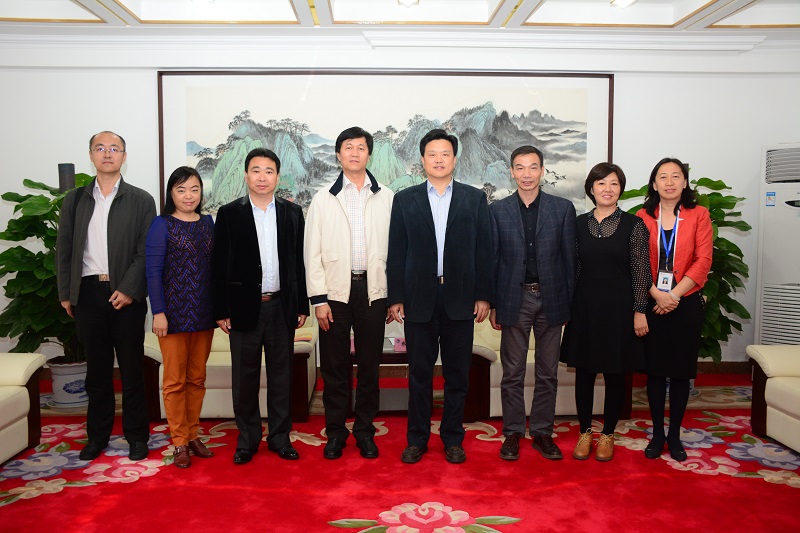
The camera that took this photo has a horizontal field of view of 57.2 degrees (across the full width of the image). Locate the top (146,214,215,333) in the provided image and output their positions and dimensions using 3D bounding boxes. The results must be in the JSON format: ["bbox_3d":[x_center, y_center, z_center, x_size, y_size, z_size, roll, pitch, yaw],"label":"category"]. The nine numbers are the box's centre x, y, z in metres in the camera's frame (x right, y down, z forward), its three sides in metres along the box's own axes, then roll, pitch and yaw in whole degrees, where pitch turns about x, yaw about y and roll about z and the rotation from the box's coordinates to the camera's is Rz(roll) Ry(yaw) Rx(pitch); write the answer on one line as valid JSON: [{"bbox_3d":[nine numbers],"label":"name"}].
[{"bbox_3d":[-1.151,0.037,3.880,0.410,0.635,0.260,-1,4,-20],"label":"top"}]

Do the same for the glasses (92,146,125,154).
[{"bbox_3d":[-1.535,-0.611,3.860,0.145,0.043,0.135,-1,4,-18],"label":"glasses"}]

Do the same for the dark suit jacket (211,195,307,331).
[{"bbox_3d":[-0.747,-0.021,3.900,0.527,0.729,0.290,-1,4,-12],"label":"dark suit jacket"}]

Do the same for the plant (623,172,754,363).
[{"bbox_3d":[2.010,0.120,5.170,0.950,1.530,0.880,1,4,10],"label":"plant"}]

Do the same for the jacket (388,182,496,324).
[{"bbox_3d":[0.208,-0.079,3.870,0.560,0.750,0.300,0,4,2],"label":"jacket"}]

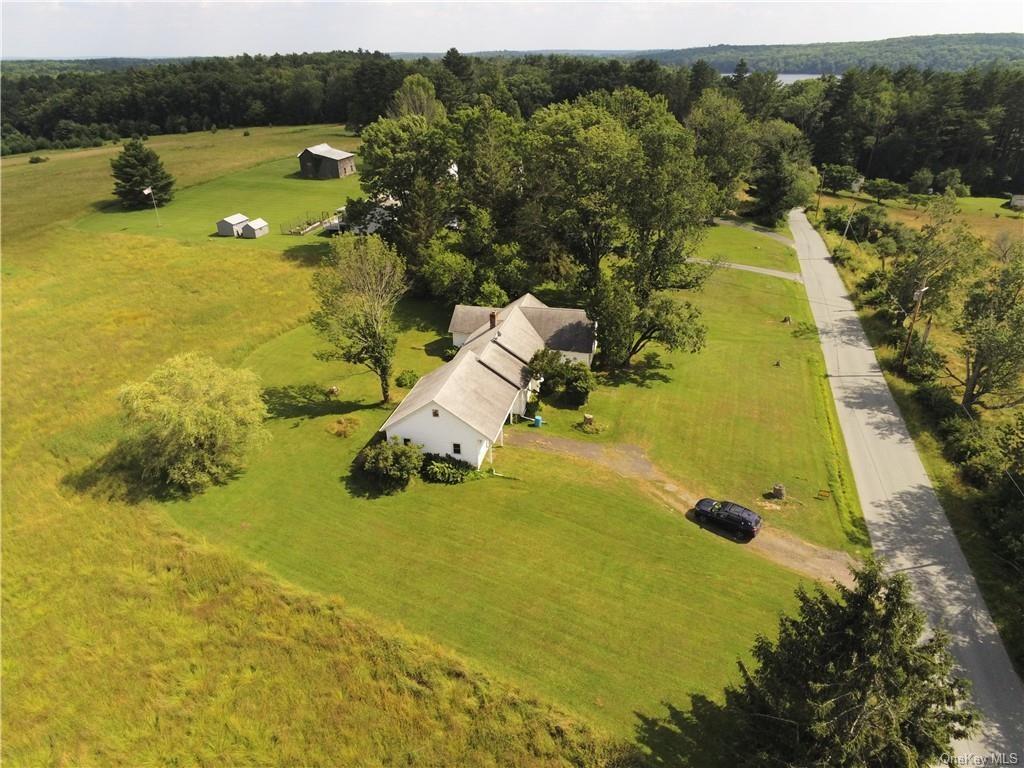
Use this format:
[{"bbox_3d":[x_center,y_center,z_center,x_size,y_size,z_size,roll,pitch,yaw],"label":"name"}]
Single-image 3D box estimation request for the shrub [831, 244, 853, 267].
[{"bbox_3d":[56.422,-22.005,116.537,3.360,3.610,3.360,0,26,0],"label":"shrub"}]

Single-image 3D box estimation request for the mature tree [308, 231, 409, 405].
[{"bbox_3d":[-14.924,-5.760,66.151,9.333,17.000,8.800,-6,26,-12],"label":"mature tree"}]

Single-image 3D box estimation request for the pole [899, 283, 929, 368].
[{"bbox_3d":[44.721,-6.494,75.787,1.200,9.964,1.000,15,30,29],"label":"pole"}]

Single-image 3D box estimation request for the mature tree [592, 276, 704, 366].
[{"bbox_3d":[15.481,-6.824,77.626,12.540,10.100,10.500,0,26,0],"label":"mature tree"}]

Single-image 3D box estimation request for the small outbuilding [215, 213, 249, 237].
[{"bbox_3d":[-54.200,-30.950,132.500,3.600,3.250,5.050,7,27,14],"label":"small outbuilding"}]

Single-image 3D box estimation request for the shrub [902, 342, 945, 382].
[{"bbox_3d":[45.828,-2.400,75.832,3.950,4.320,3.950,0,26,0],"label":"shrub"}]

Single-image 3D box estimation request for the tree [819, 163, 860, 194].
[{"bbox_3d":[83.773,-52.591,174.043,10.743,7.806,10.743,11,28,22],"label":"tree"}]

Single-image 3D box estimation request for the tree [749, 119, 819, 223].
[{"bbox_3d":[58.899,-46.186,148.627,14.200,22.080,14.200,0,26,0],"label":"tree"}]

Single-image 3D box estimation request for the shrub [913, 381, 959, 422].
[{"bbox_3d":[42.120,1.740,67.670,4.000,2.700,3.700,17,31,31],"label":"shrub"}]

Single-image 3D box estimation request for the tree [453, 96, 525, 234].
[{"bbox_3d":[-3.860,-33.570,113.770,11.920,26.760,11.920,-1,26,-2],"label":"tree"}]

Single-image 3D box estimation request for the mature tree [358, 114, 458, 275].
[{"bbox_3d":[-16.370,-29.870,108.840,15.840,24.680,15.840,-4,26,-7],"label":"mature tree"}]

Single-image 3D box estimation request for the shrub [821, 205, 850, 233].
[{"bbox_3d":[68.318,-34.960,143.752,5.700,5.590,5.700,0,26,0],"label":"shrub"}]

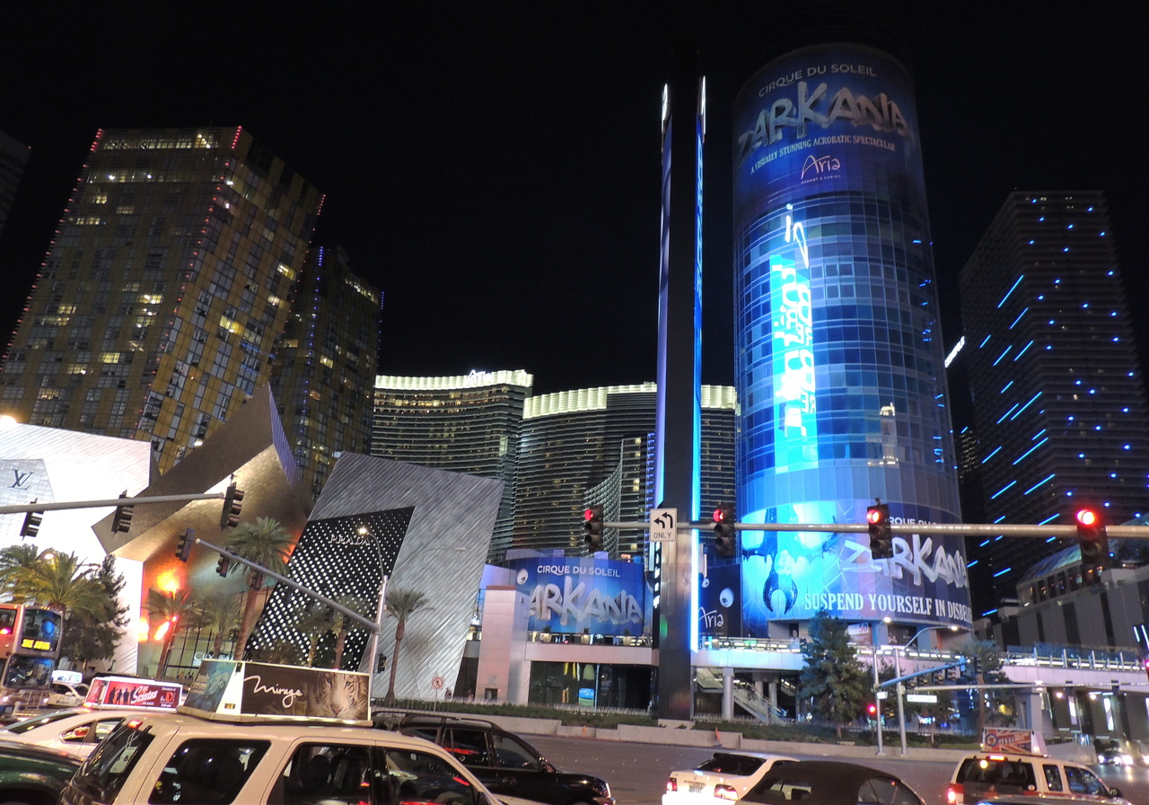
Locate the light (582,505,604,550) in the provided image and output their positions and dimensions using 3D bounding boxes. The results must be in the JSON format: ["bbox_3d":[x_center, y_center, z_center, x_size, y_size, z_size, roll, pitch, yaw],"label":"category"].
[{"bbox_3d":[0.437,2.995,18.921,0.360,1.100,0.420,-12,-25,37],"label":"light"}]

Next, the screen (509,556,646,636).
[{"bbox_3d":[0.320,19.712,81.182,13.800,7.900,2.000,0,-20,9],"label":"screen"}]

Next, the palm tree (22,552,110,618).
[{"bbox_3d":[-30.203,12.395,45.873,4.900,7.760,4.900,4,-20,0],"label":"palm tree"}]

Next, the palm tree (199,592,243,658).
[{"bbox_3d":[-31.051,20.402,68.485,3.700,8.140,3.700,4,-20,0],"label":"palm tree"}]

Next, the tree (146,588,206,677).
[{"bbox_3d":[-33.051,19.046,64.674,4.400,7.830,4.400,4,-20,0],"label":"tree"}]

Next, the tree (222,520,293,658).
[{"bbox_3d":[-21.227,13.014,51.180,4.500,11.320,4.500,4,-20,0],"label":"tree"}]

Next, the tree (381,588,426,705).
[{"bbox_3d":[-13.428,18.582,61.046,3.500,8.590,3.500,4,-20,0],"label":"tree"}]

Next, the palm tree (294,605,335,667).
[{"bbox_3d":[-23.458,21.762,70.297,3.500,7.750,3.500,4,-20,0],"label":"palm tree"}]

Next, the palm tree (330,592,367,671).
[{"bbox_3d":[-18.307,19.184,62.841,3.300,8.100,3.300,4,-20,0],"label":"palm tree"}]

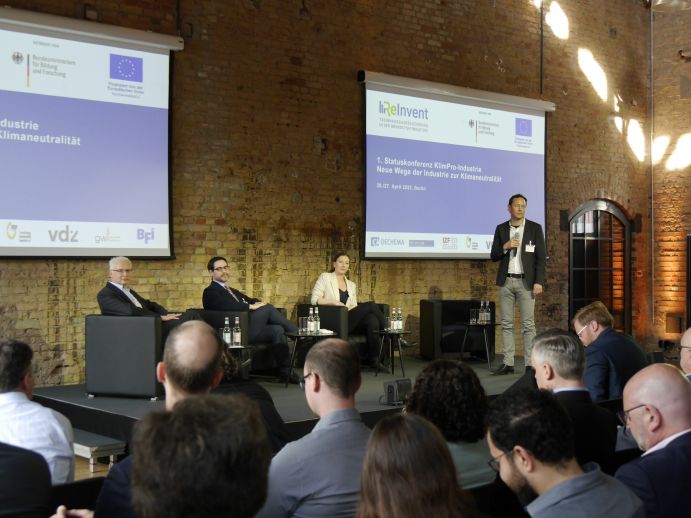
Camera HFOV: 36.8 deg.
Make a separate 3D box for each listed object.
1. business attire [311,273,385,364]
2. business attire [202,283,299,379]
[{"bbox_3d":[0.133,0.622,10.988,0.560,0.940,0.800,0,0,-43],"label":"business attire"},{"bbox_3d":[-0.850,0.635,9.710,0.980,0.880,0.580,0,0,30],"label":"business attire"}]

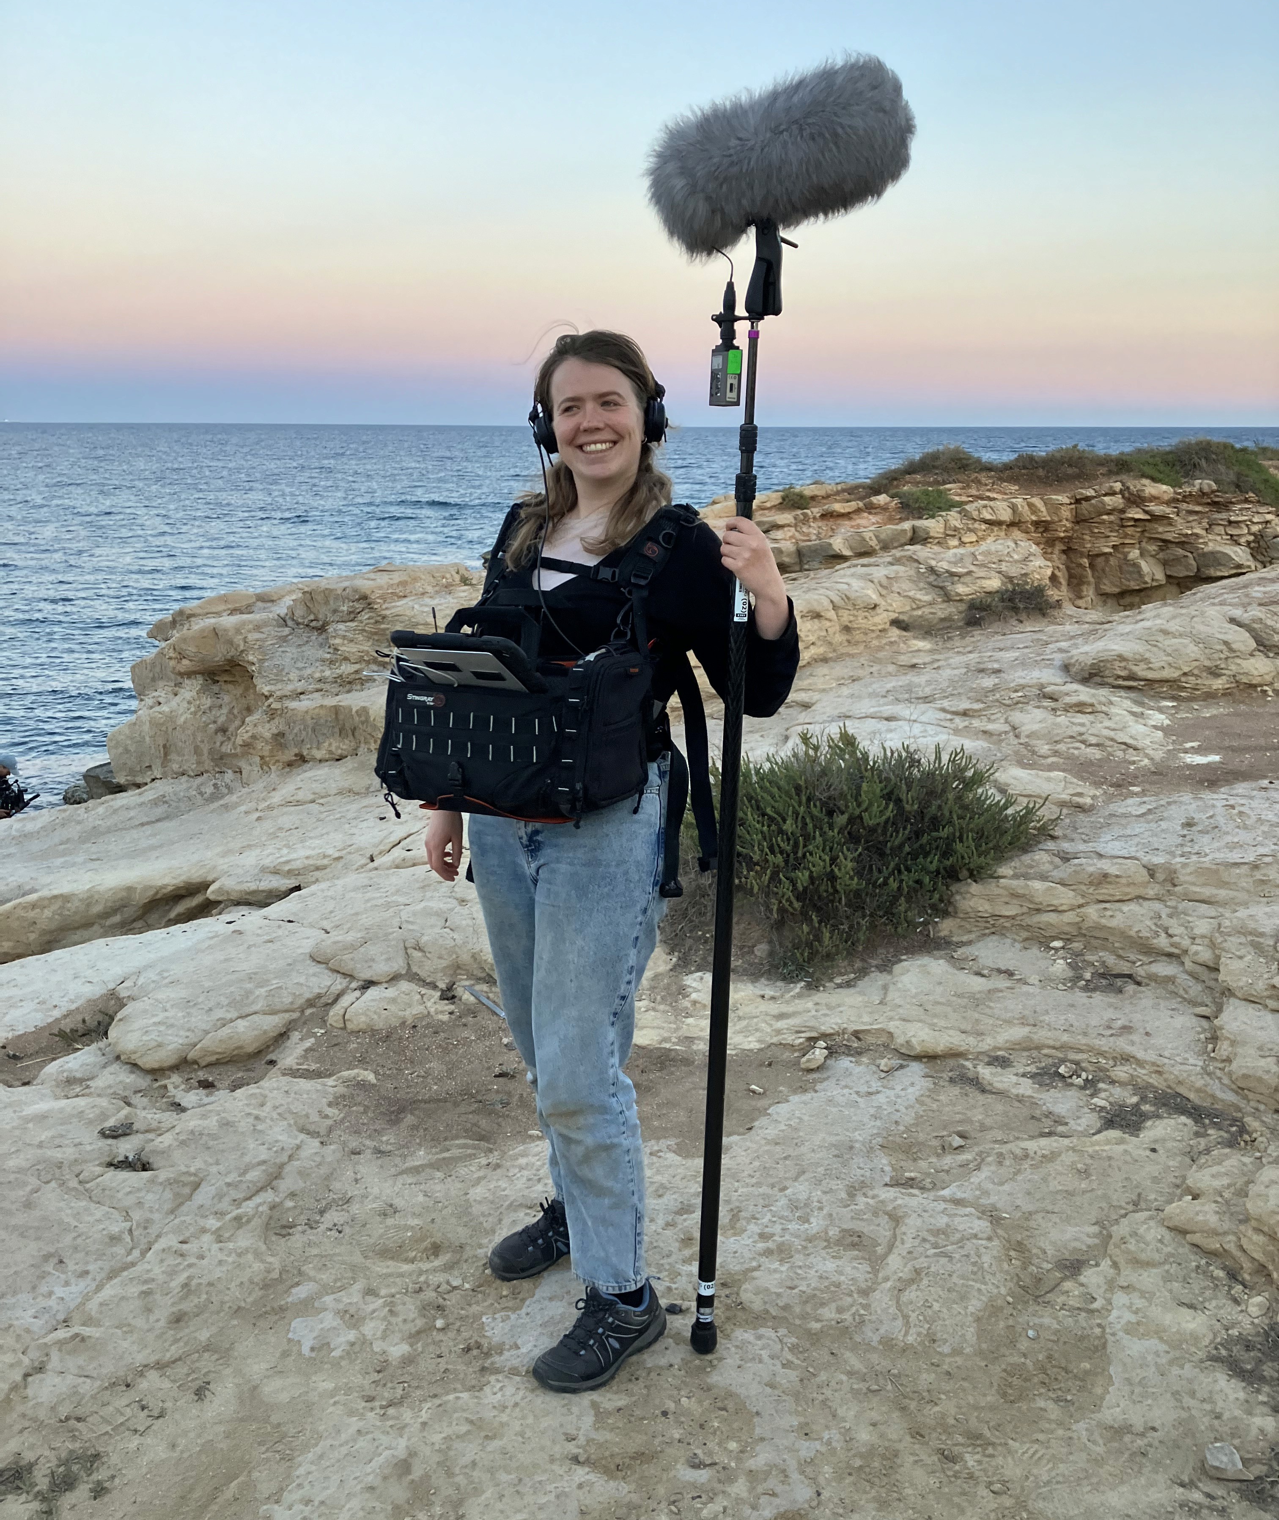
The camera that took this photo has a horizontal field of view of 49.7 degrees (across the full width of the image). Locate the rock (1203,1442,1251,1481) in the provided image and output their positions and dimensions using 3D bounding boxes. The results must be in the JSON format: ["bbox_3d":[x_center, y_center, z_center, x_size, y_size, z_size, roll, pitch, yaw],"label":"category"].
[{"bbox_3d":[0.887,1.059,2.080,0.070,0.032,0.055,3,14,11],"label":"rock"}]

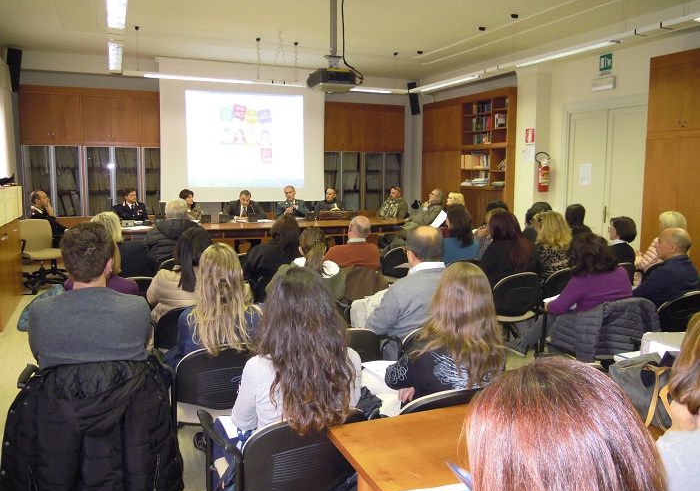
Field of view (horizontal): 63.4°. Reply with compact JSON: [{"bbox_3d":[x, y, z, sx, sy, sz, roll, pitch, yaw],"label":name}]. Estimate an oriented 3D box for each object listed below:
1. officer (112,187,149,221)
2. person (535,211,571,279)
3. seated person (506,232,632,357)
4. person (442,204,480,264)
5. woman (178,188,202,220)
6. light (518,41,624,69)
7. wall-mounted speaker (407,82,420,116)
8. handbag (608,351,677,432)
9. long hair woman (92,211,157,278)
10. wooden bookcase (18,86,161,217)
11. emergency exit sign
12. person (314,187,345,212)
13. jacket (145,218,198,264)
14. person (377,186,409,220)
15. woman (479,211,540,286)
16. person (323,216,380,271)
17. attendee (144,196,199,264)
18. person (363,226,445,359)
[{"bbox_3d":[-3.191,-0.207,8.414,0.560,1.280,0.780,-4,9,-30],"label":"officer"},{"bbox_3d":[1.437,0.320,4.544,0.500,1.227,0.780,-4,8,-33],"label":"person"},{"bbox_3d":[1.201,0.481,3.590,0.580,1.210,0.950,-3,8,-22],"label":"seated person"},{"bbox_3d":[0.829,0.236,5.138,0.500,1.244,0.780,-4,8,-35],"label":"person"},{"bbox_3d":[-2.418,-0.236,8.742,0.500,1.259,0.780,-7,10,-42],"label":"woman"},{"bbox_3d":[2.118,-1.997,5.808,0.140,0.090,1.510,-2,8,-23],"label":"light"},{"bbox_3d":[1.312,-3.001,11.647,0.160,0.660,0.150,4,22,27],"label":"wall-mounted speaker"},{"bbox_3d":[0.940,0.453,1.770,0.280,0.220,0.150,1,8,6],"label":"handbag"},{"bbox_3d":[-1.632,0.347,4.112,0.520,1.223,0.780,-3,8,-25],"label":"long hair woman"},{"bbox_3d":[-4.010,-1.121,9.389,2.480,2.870,0.420,-2,8,-23],"label":"wooden bookcase"},{"bbox_3d":[3.388,-2.397,7.492,0.012,0.250,0.200,-3,8,-23],"label":"emergency exit sign"},{"bbox_3d":[-0.359,-0.303,9.346,0.500,1.270,0.800,-1,8,-10],"label":"person"},{"bbox_3d":[-1.604,0.071,5.139,0.550,0.680,0.420,-3,8,-22],"label":"jacket"},{"bbox_3d":[0.728,-0.410,10.286,0.550,1.283,0.700,5,8,33],"label":"person"},{"bbox_3d":[1.030,0.350,4.445,0.500,1.252,0.820,-5,9,-34],"label":"woman"},{"bbox_3d":[-0.032,0.343,4.465,0.550,1.180,0.780,-1,7,-13],"label":"person"},{"bbox_3d":[-1.645,0.195,5.319,0.560,1.307,0.820,-3,8,-22],"label":"attendee"},{"bbox_3d":[0.202,0.507,3.127,0.550,1.280,0.820,-4,8,-26],"label":"person"}]

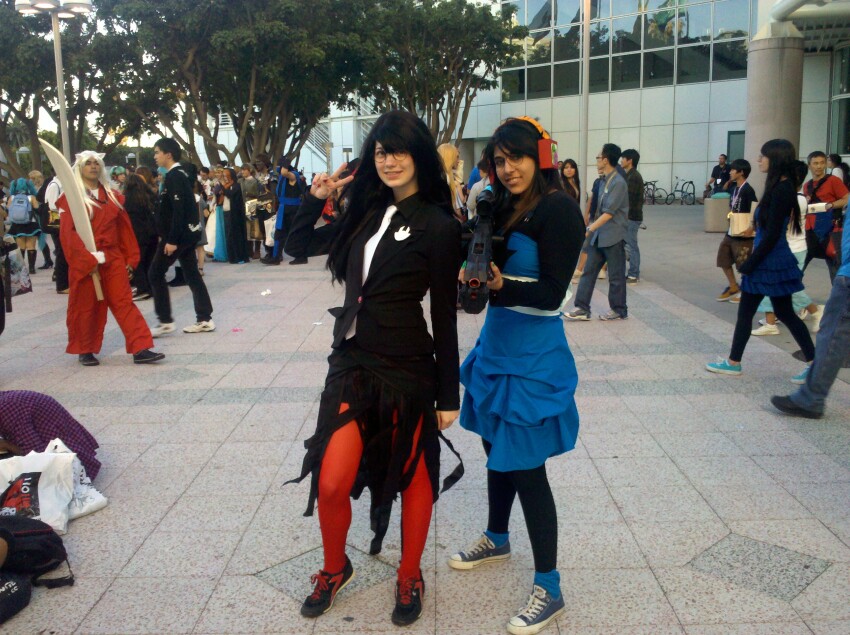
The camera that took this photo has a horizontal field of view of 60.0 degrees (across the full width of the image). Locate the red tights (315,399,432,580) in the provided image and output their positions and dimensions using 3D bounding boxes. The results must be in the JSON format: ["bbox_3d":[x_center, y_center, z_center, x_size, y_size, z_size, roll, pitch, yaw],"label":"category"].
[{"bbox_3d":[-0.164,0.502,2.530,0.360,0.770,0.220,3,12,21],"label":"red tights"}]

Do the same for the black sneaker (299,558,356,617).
[{"bbox_3d":[-0.338,0.942,2.590,0.097,0.115,0.260,3,18,26],"label":"black sneaker"}]

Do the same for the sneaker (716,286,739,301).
[{"bbox_3d":[3.345,-0.259,8.120,0.260,0.115,0.100,-14,11,-4],"label":"sneaker"}]

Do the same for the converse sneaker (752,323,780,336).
[{"bbox_3d":[2.962,0.100,6.380,0.245,0.100,0.095,1,11,15],"label":"converse sneaker"}]

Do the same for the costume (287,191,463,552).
[{"bbox_3d":[-0.151,0.149,2.470,0.480,1.170,0.330,4,12,27],"label":"costume"}]

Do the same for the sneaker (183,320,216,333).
[{"bbox_3d":[-2.240,0.088,7.280,0.300,0.115,0.105,-4,11,-10],"label":"sneaker"}]

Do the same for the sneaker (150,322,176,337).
[{"bbox_3d":[-2.561,0.118,7.150,0.290,0.120,0.110,-6,12,-21],"label":"sneaker"}]

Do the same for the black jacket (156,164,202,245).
[{"bbox_3d":[-2.357,-1.093,7.080,0.330,0.770,0.460,-5,12,-17],"label":"black jacket"}]

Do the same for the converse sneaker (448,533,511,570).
[{"bbox_3d":[0.210,0.884,2.790,0.255,0.110,0.097,-5,11,-16],"label":"converse sneaker"}]

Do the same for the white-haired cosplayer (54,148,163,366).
[{"bbox_3d":[-2.561,-0.495,5.970,0.640,1.690,0.530,-12,14,-43],"label":"white-haired cosplayer"}]

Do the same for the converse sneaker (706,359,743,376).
[{"bbox_3d":[2.174,0.363,5.360,0.265,0.110,0.100,7,14,37],"label":"converse sneaker"}]

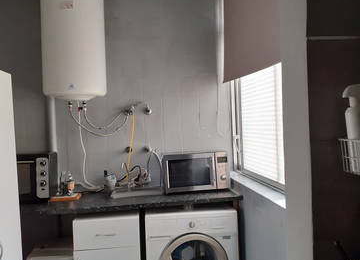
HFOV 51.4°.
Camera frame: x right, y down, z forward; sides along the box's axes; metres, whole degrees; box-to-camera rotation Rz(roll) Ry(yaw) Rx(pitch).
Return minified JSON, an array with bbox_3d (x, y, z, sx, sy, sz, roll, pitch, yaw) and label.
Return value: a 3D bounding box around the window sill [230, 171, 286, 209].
[{"bbox_3d":[0.465,0.366,2.373,0.129,0.035,1.235,-3,2,-9],"label":"window sill"}]

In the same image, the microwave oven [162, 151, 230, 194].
[{"bbox_3d":[0.086,0.290,2.753,0.453,0.257,0.350,-3,2,-9],"label":"microwave oven"}]

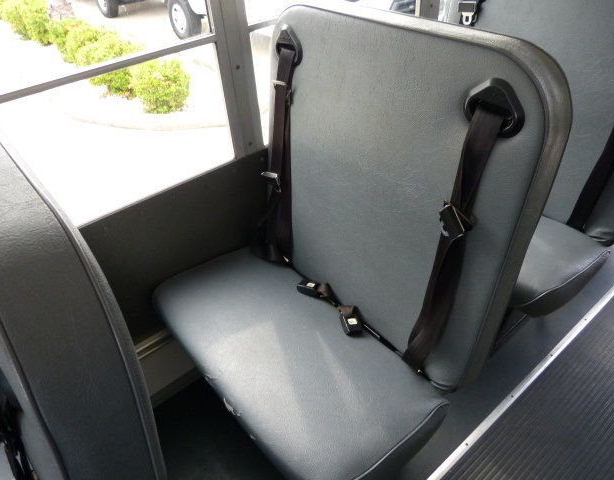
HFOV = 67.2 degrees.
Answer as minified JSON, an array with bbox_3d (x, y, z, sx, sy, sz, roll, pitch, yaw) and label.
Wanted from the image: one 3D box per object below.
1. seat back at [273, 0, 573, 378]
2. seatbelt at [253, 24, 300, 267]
[{"bbox_3d":[0.155,-0.120,1.104,0.102,0.736,0.750,-21,41,-33],"label":"seat back"},{"bbox_3d":[-0.087,-0.225,1.274,0.062,0.667,0.138,-21,41,-33],"label":"seatbelt"}]

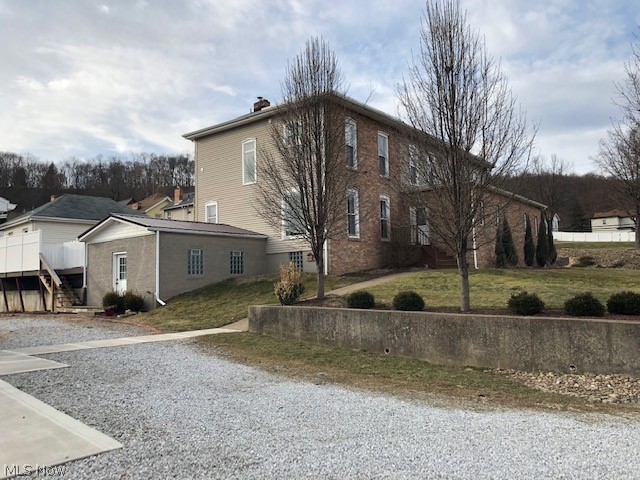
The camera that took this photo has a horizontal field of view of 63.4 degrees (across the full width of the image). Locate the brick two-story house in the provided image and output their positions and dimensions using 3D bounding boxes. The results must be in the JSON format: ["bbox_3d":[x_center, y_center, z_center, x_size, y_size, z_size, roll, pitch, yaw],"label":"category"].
[{"bbox_3d":[4.553,-1.821,32.065,13.396,8.569,20.882,-5,-6,38],"label":"brick two-story house"}]

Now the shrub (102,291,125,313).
[{"bbox_3d":[-8.337,2.473,20.900,0.888,0.868,0.880,-1,-5,0],"label":"shrub"}]

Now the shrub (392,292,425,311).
[{"bbox_3d":[1.667,1.144,9.750,0.603,0.386,0.600,-1,-5,0],"label":"shrub"}]

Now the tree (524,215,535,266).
[{"bbox_3d":[12.326,0.000,30.423,0.617,3.115,0.617,-1,-5,0],"label":"tree"}]

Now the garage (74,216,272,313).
[{"bbox_3d":[-6.530,1.020,23.550,5.450,3.900,6.300,-6,-6,38],"label":"garage"}]

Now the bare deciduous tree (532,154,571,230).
[{"bbox_3d":[24.701,-4.143,55.000,4.037,9.880,4.037,-1,-5,0],"label":"bare deciduous tree"}]

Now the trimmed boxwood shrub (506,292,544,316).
[{"bbox_3d":[3.156,0.983,7.950,0.584,0.384,0.580,-1,-5,0],"label":"trimmed boxwood shrub"}]

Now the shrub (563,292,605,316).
[{"bbox_3d":[3.627,0.885,7.100,0.549,0.329,0.560,-1,-5,0],"label":"shrub"}]

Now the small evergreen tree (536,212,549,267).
[{"bbox_3d":[14.061,-0.032,32.643,0.757,3.405,0.757,-1,-5,0],"label":"small evergreen tree"}]

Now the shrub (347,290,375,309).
[{"bbox_3d":[0.841,1.241,10.750,0.581,0.384,0.580,-1,-5,0],"label":"shrub"}]

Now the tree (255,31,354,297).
[{"bbox_3d":[-0.386,-1.807,12.900,2.492,6.528,2.492,-1,-5,0],"label":"tree"}]

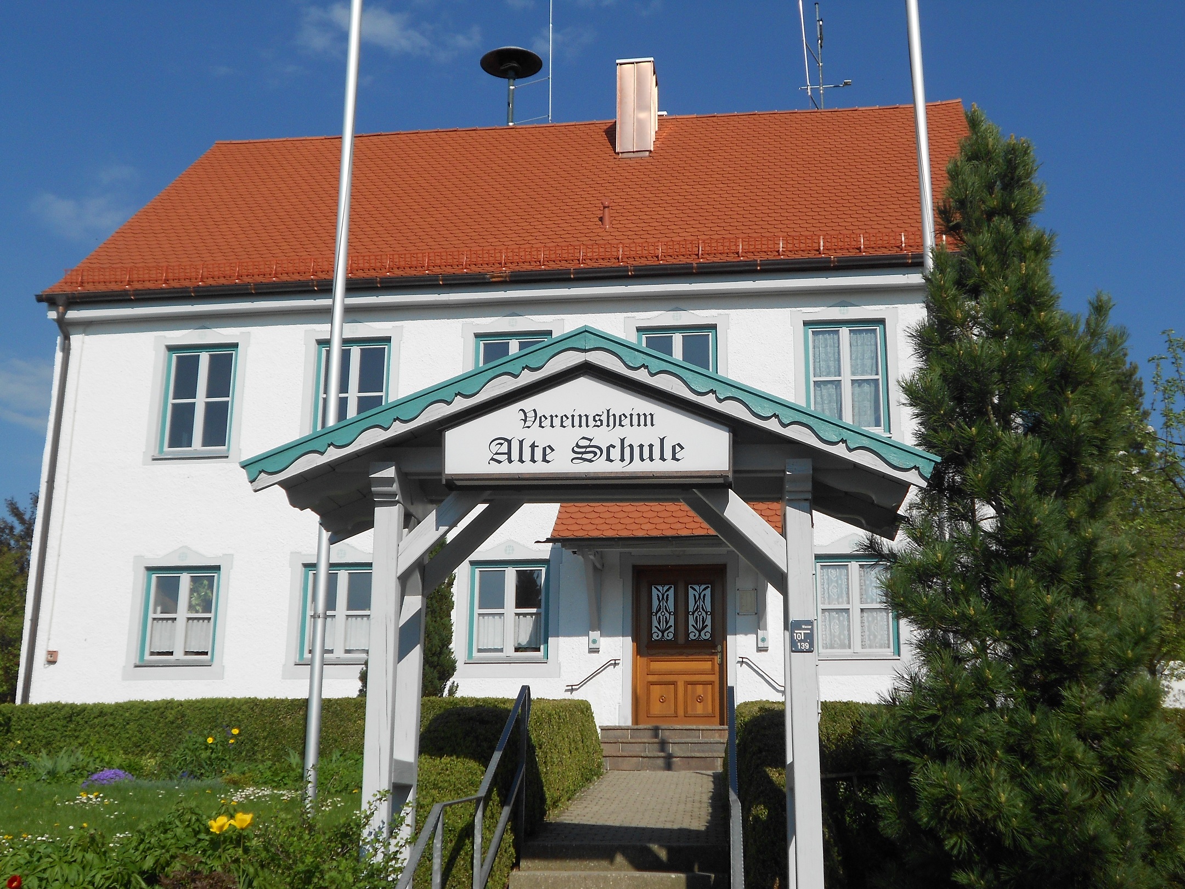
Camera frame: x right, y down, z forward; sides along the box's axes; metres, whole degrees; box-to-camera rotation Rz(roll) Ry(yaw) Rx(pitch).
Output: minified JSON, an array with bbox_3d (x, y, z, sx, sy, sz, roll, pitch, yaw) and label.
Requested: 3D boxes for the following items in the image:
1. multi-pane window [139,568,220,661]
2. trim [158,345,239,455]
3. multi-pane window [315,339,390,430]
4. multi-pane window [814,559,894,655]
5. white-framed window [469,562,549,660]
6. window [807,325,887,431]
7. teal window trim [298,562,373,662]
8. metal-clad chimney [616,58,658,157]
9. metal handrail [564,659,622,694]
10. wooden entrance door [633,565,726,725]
[{"bbox_3d":[-5.500,2.310,19.772,1.040,1.248,0.130,-2,-16,7],"label":"multi-pane window"},{"bbox_3d":[-5.481,-0.621,20.598,1.040,1.538,0.130,-2,-16,7],"label":"trim"},{"bbox_3d":[-3.300,-0.682,20.335,1.040,1.538,0.130,-2,-16,7],"label":"multi-pane window"},{"bbox_3d":[3.364,2.065,18.700,1.040,1.248,0.130,-2,-16,7],"label":"multi-pane window"},{"bbox_3d":[-1.087,2.178,19.241,1.060,1.288,0.130,-2,-16,7],"label":"white-framed window"},{"bbox_3d":[3.383,-0.866,19.526,1.040,1.538,0.130,-2,-16,7],"label":"window"},{"bbox_3d":[-3.319,2.240,19.511,1.060,1.288,0.130,-2,-16,7],"label":"teal window trim"},{"bbox_3d":[0.774,-5.638,25.570,0.643,1.850,0.935,-2,-16,7],"label":"metal-clad chimney"},{"bbox_3d":[0.015,2.928,18.694,0.696,0.386,0.110,-2,-16,7],"label":"metal handrail"},{"bbox_3d":[1.120,2.590,18.810,1.195,2.112,0.130,-2,-16,7],"label":"wooden entrance door"}]

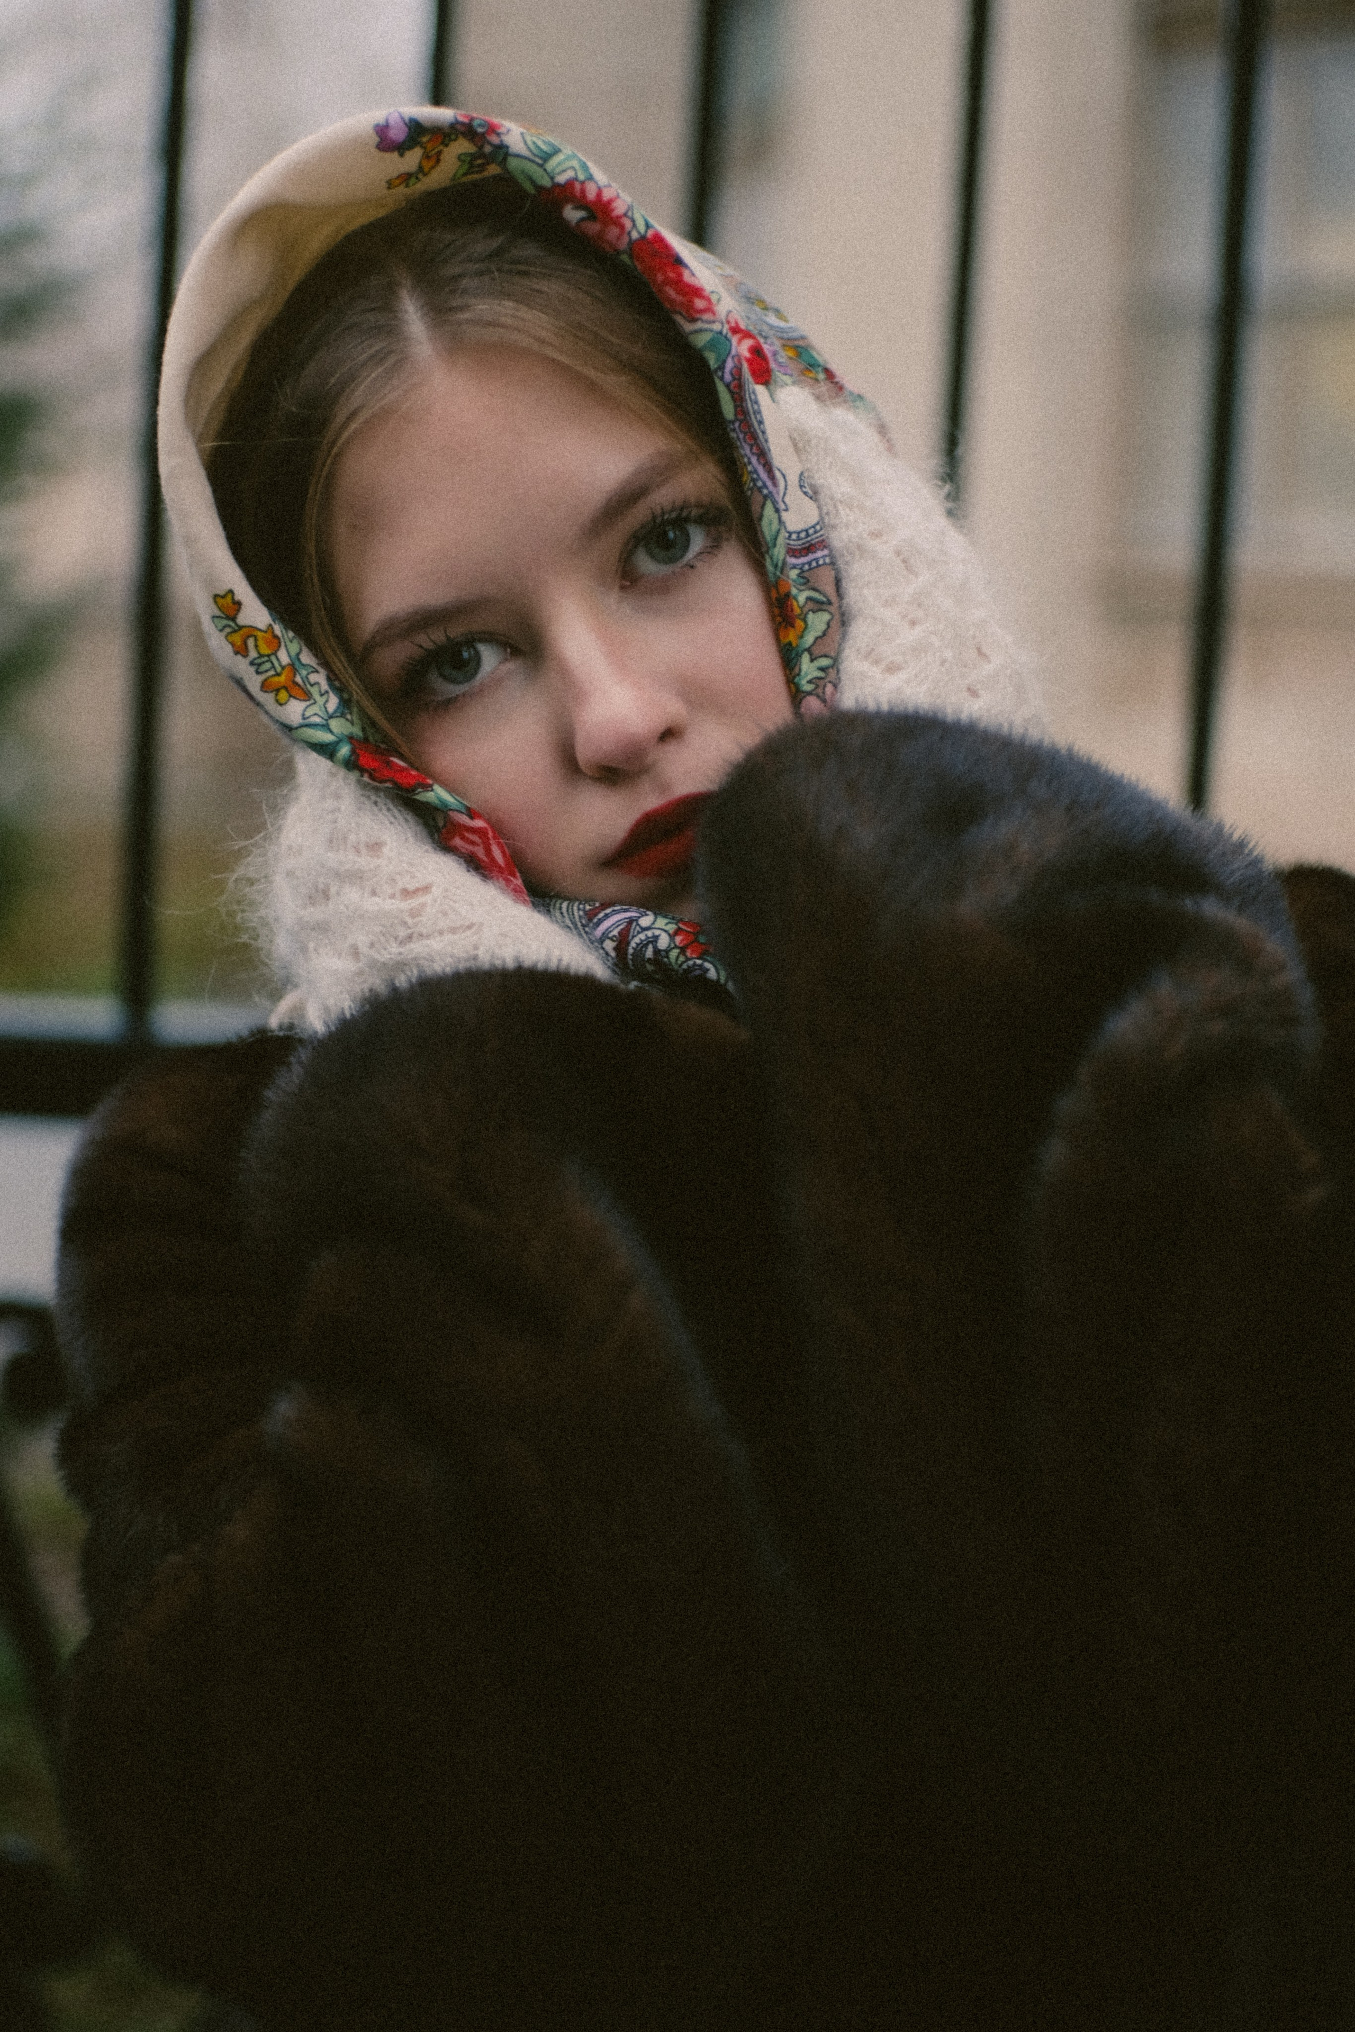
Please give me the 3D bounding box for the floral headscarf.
[{"bbox_3d":[-0.018,-0.126,0.862,0.200,0.260,0.210,-28,7,11],"label":"floral headscarf"}]

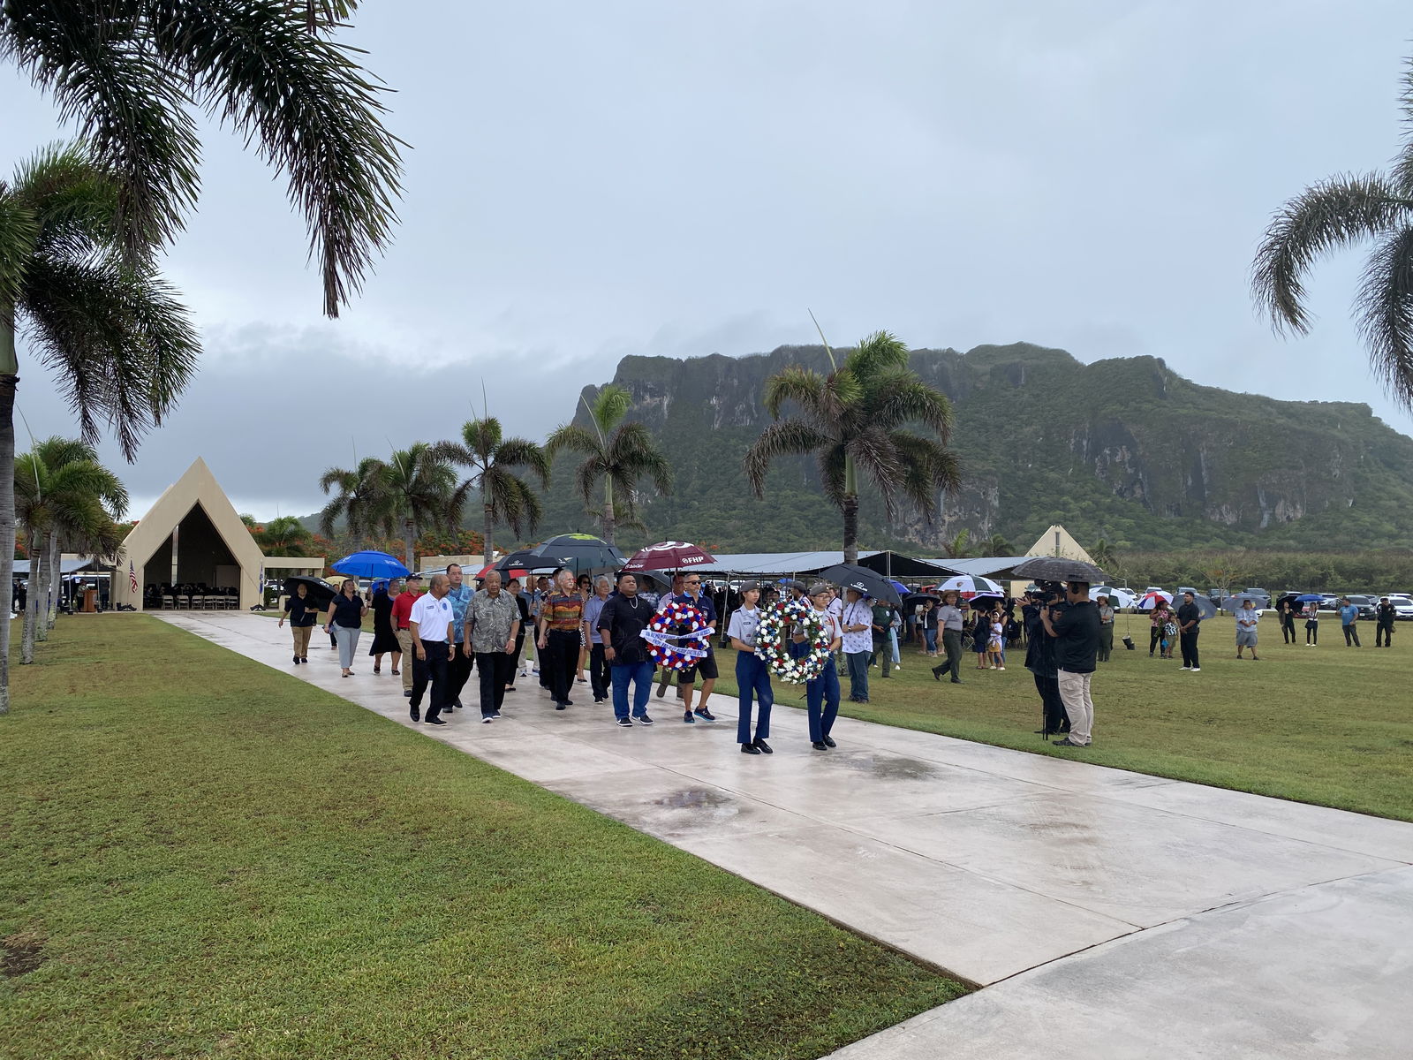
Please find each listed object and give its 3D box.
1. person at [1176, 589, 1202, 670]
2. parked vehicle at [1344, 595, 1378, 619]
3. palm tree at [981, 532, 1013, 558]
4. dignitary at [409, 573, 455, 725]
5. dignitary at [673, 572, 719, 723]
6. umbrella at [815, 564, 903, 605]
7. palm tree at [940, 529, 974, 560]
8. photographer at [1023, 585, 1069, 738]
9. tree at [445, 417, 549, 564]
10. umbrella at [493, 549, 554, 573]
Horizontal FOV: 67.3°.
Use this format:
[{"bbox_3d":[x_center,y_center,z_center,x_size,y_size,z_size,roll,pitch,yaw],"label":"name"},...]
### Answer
[{"bbox_3d":[10.558,2.220,23.200,0.420,1.760,0.550,2,-3,-32],"label":"person"},{"bbox_3d":[45.567,5.426,74.000,1.950,1.750,4.750,-1,-3,22],"label":"parked vehicle"},{"bbox_3d":[26.212,3.695,96.000,2.800,6.900,2.800,-1,-3,16],"label":"palm tree"},{"bbox_3d":[-3.140,1.365,12.150,0.550,1.730,0.450,2,-3,-29],"label":"dignitary"},{"bbox_3d":[-0.121,1.363,12.250,0.540,1.730,0.450,2,-3,-30],"label":"dignitary"},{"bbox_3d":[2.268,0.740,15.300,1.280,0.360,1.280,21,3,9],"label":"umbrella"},{"bbox_3d":[21.722,3.397,92.000,3.000,7.000,3.000,0,-3,14],"label":"palm tree"},{"bbox_3d":[3.902,1.478,12.200,0.680,1.750,0.580,0,-3,3],"label":"photographer"},{"bbox_3d":[-6.737,-0.177,34.000,3.300,6.900,3.300,2,-3,-31],"label":"tree"},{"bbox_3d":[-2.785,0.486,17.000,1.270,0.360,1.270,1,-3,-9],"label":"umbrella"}]

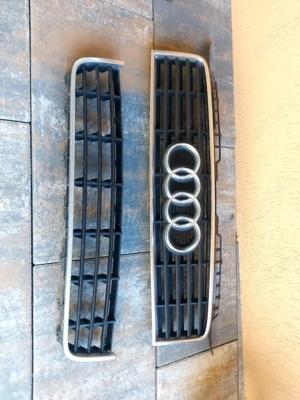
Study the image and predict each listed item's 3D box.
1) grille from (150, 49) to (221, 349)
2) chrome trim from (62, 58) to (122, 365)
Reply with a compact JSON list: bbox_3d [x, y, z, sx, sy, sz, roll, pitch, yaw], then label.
[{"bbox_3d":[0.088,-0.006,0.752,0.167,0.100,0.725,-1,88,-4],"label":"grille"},{"bbox_3d":[-0.122,0.015,0.634,0.112,0.070,0.648,2,87,-21],"label":"chrome trim"}]

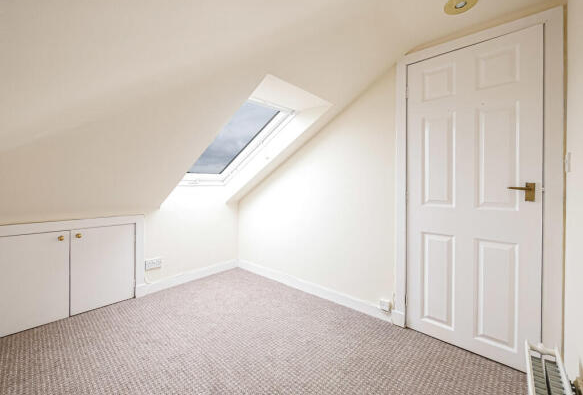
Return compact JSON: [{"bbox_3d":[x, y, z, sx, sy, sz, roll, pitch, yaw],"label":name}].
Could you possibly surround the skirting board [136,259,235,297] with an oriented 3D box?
[{"bbox_3d":[-1.127,0.918,2.762,0.020,0.105,1.200,1,3,41],"label":"skirting board"}]

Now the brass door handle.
[{"bbox_3d":[1.309,-0.028,1.343,0.118,0.105,0.055,1,3,41],"label":"brass door handle"}]

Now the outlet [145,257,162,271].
[{"bbox_3d":[-1.417,0.682,2.414,0.025,0.093,0.146,1,3,41],"label":"outlet"}]

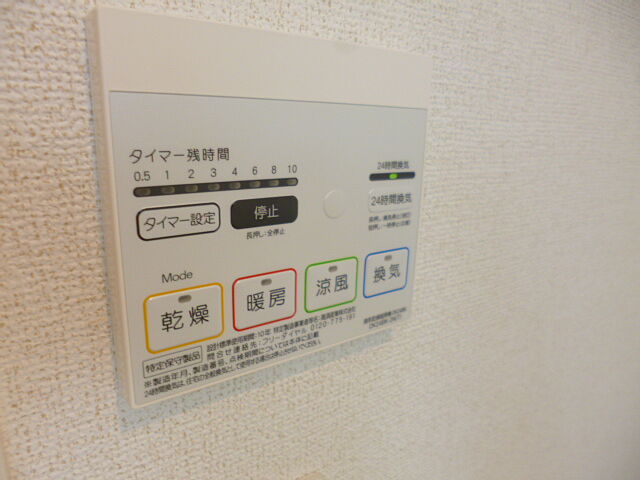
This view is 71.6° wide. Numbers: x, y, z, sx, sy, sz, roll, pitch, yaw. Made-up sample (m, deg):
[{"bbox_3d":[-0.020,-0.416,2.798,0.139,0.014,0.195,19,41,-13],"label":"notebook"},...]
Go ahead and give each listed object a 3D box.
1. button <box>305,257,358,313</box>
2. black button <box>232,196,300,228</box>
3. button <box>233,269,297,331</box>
[{"bbox_3d":[0.006,0.018,0.180,0.026,0.020,0.003,-9,18,-34],"label":"button"},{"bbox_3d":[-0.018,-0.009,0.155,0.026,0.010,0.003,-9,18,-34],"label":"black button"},{"bbox_3d":[-0.019,0.022,0.163,0.026,0.020,0.003,-9,18,-34],"label":"button"}]

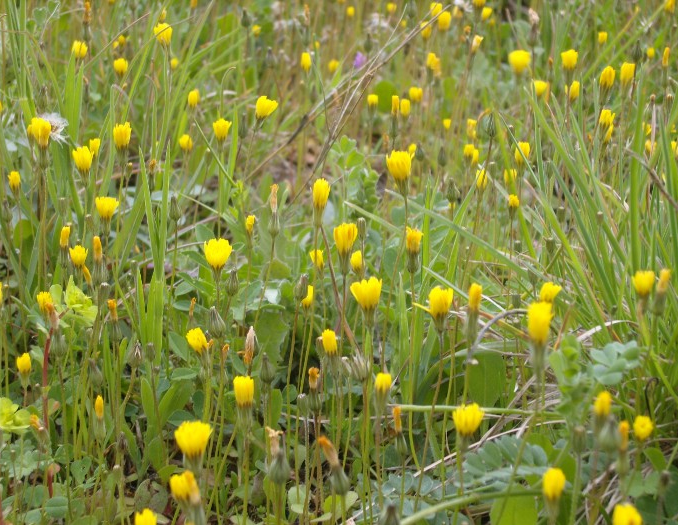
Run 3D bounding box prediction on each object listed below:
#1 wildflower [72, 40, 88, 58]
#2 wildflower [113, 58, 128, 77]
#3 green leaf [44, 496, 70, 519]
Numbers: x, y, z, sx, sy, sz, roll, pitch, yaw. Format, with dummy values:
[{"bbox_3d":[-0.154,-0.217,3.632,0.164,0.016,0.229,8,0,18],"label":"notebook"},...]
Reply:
[{"bbox_3d":[-0.274,-0.225,1.750,0.017,0.018,0.017,0,23,0],"label":"wildflower"},{"bbox_3d":[-0.210,-0.188,1.597,0.013,0.016,0.013,-3,20,-7],"label":"wildflower"},{"bbox_3d":[-0.184,0.160,1.080,0.016,0.011,0.010,0,23,0],"label":"green leaf"}]

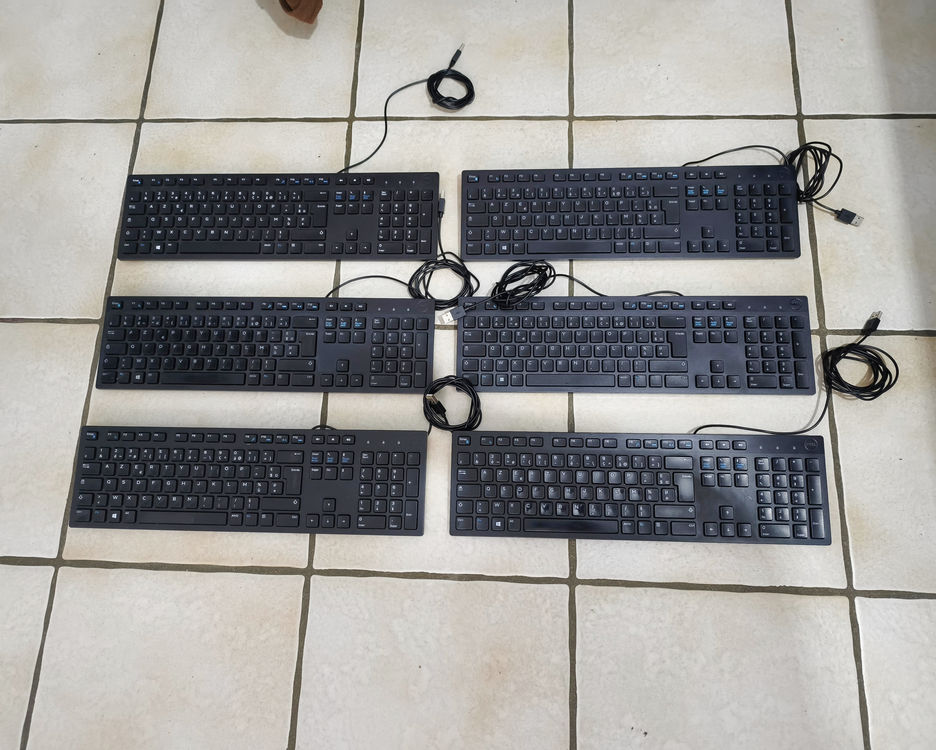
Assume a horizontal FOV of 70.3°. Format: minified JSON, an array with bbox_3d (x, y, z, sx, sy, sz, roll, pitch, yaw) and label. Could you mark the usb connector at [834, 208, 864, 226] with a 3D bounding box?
[{"bbox_3d":[0.503,-0.208,0.877,0.033,0.009,0.015,29,79,10],"label":"usb connector"}]

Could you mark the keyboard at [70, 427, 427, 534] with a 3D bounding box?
[{"bbox_3d":[-0.271,0.130,0.821,0.442,0.023,0.127,1,75,4],"label":"keyboard"}]

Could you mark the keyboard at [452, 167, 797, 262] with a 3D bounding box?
[{"bbox_3d":[0.214,-0.215,0.889,0.443,0.024,0.127,0,75,3],"label":"keyboard"}]

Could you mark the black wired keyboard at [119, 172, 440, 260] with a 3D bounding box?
[{"bbox_3d":[-0.261,-0.218,0.918,0.443,0.024,0.127,1,75,4],"label":"black wired keyboard"}]

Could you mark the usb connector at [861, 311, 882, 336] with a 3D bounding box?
[{"bbox_3d":[0.505,-0.064,0.830,0.007,0.014,0.032,35,79,-7],"label":"usb connector"}]

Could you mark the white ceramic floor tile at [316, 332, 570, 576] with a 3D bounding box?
[{"bbox_3d":[-0.029,0.090,0.838,0.309,0.010,0.309,1,75,4],"label":"white ceramic floor tile"}]

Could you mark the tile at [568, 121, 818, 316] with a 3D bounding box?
[{"bbox_3d":[0.299,-0.209,0.899,0.309,0.010,0.309,1,75,4],"label":"tile"}]

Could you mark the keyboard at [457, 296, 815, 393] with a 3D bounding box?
[{"bbox_3d":[0.208,-0.038,0.842,0.443,0.024,0.127,0,75,4],"label":"keyboard"}]

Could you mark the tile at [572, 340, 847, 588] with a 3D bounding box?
[{"bbox_3d":[0.287,0.096,0.815,0.307,0.010,0.305,1,75,4],"label":"tile"}]

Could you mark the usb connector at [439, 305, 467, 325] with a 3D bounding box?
[{"bbox_3d":[-0.017,-0.076,0.851,0.030,0.007,0.013,-23,75,-3],"label":"usb connector"}]

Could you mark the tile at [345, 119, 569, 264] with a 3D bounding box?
[{"bbox_3d":[-0.017,-0.212,0.914,0.307,0.010,0.305,1,75,4],"label":"tile"}]

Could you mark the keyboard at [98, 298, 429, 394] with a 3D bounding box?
[{"bbox_3d":[-0.264,-0.040,0.871,0.443,0.024,0.127,1,75,4],"label":"keyboard"}]

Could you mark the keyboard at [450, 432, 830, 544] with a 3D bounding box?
[{"bbox_3d":[0.201,0.133,0.793,0.442,0.023,0.127,0,75,3],"label":"keyboard"}]

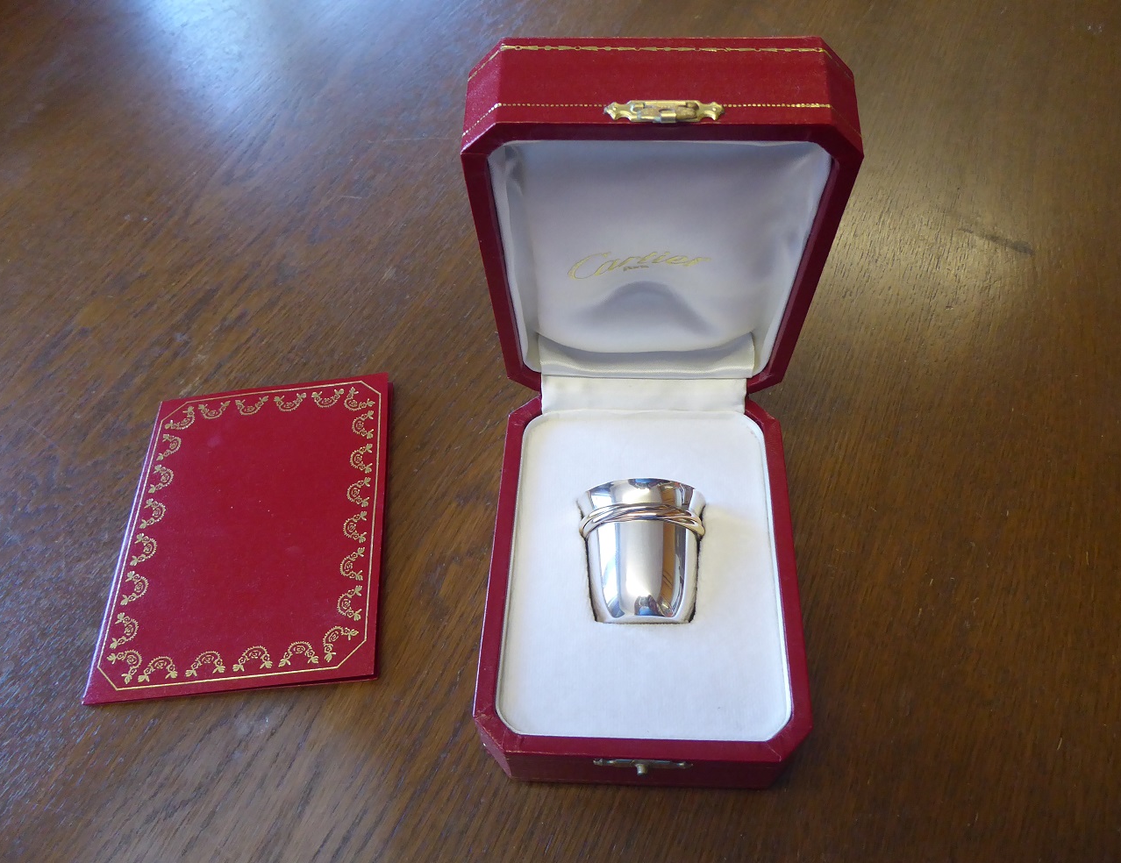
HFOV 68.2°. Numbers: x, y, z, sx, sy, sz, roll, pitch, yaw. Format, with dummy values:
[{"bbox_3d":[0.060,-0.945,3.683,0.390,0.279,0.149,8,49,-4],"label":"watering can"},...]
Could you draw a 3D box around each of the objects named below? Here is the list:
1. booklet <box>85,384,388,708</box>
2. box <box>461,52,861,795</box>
[{"bbox_3d":[-0.110,0.032,0.297,0.091,0.005,0.123,-6,54,0],"label":"booklet"},{"bbox_3d":[0.024,-0.003,0.223,0.094,0.152,0.152,1,54,4],"label":"box"}]

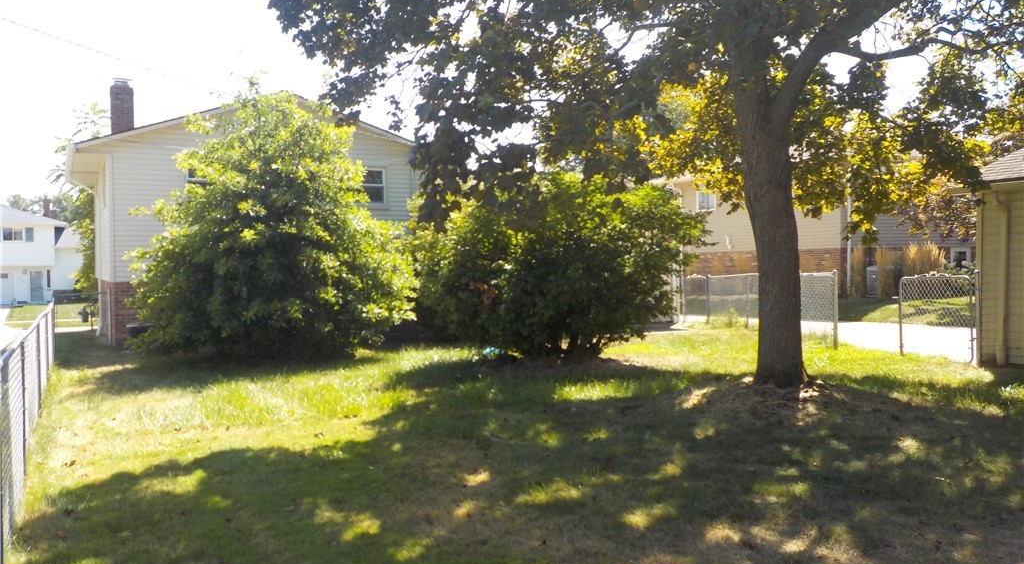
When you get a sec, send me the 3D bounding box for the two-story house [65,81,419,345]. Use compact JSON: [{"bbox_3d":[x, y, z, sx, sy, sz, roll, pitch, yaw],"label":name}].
[{"bbox_3d":[-6.528,-1.879,22.164,8.250,5.950,7.900,-1,2,-26],"label":"two-story house"}]

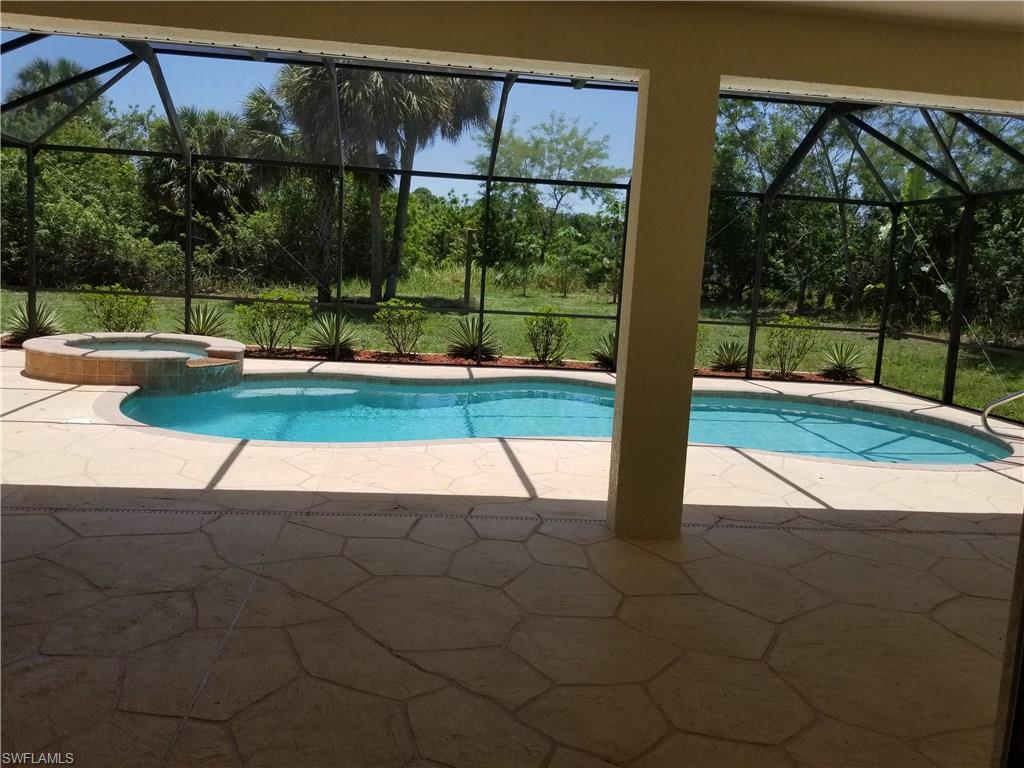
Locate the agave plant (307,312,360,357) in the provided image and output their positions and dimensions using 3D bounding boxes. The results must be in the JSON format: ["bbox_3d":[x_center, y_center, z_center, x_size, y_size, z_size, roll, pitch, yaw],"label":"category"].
[{"bbox_3d":[-3.011,-0.804,12.969,0.891,0.801,0.891,2,8,-7],"label":"agave plant"}]

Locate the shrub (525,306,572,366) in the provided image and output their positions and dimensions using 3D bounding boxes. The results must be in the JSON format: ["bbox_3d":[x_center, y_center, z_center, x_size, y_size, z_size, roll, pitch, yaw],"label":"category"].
[{"bbox_3d":[0.676,-0.923,14.640,0.841,1.054,0.815,2,8,-6],"label":"shrub"}]

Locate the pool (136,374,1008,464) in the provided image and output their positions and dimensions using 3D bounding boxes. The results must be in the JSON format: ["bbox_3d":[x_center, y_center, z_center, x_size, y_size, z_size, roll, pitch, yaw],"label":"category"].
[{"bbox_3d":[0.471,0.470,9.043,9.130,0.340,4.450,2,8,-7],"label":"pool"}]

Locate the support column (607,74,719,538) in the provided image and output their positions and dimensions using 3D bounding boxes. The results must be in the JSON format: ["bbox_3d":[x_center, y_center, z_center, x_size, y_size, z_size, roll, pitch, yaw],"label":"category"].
[{"bbox_3d":[0.879,-0.410,4.582,0.412,2.680,0.220,2,8,-7],"label":"support column"}]

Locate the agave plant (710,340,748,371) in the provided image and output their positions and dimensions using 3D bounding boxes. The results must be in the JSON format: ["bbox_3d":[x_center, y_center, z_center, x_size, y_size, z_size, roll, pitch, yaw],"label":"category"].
[{"bbox_3d":[4.232,-0.538,15.033,0.676,0.597,0.655,2,8,-6],"label":"agave plant"}]

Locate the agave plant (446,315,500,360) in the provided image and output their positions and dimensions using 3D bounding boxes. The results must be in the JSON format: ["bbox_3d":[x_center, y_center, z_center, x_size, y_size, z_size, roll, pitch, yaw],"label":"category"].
[{"bbox_3d":[-0.726,-0.877,14.512,0.978,0.829,0.949,2,8,-6],"label":"agave plant"}]

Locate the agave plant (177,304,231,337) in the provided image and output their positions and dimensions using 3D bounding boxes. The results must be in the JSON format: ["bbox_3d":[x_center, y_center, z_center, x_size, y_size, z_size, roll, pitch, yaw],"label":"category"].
[{"bbox_3d":[-5.093,-0.917,12.721,0.875,0.860,0.875,2,8,-7],"label":"agave plant"}]

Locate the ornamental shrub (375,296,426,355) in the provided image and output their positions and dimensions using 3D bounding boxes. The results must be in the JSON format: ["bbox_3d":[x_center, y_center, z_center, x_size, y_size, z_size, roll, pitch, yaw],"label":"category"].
[{"bbox_3d":[-1.914,-0.917,13.176,0.880,1.090,0.880,2,8,-7],"label":"ornamental shrub"}]

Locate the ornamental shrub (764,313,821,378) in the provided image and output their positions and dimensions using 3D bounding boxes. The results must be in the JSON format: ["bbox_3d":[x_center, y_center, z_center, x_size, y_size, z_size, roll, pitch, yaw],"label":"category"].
[{"bbox_3d":[5.517,-0.757,15.126,1.057,1.165,1.026,2,8,-6],"label":"ornamental shrub"}]

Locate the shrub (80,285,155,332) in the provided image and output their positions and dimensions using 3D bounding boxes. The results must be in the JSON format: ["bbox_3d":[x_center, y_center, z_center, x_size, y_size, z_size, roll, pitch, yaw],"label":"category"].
[{"bbox_3d":[-6.466,-1.094,12.645,1.188,1.077,1.188,2,8,-7],"label":"shrub"}]

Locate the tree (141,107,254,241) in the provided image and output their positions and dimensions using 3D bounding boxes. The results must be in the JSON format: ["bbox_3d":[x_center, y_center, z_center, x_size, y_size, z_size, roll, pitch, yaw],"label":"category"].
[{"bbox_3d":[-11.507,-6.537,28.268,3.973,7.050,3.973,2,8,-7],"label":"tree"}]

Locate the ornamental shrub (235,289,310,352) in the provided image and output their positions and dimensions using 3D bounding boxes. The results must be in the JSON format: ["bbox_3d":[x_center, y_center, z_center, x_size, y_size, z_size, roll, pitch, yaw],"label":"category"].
[{"bbox_3d":[-4.397,-1.166,14.120,1.340,1.122,1.299,2,8,-6],"label":"ornamental shrub"}]

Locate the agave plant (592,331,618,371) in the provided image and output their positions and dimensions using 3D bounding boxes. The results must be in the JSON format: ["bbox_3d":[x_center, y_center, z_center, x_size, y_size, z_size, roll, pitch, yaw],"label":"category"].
[{"bbox_3d":[1.973,-0.645,14.802,0.887,0.735,0.860,2,8,-6],"label":"agave plant"}]

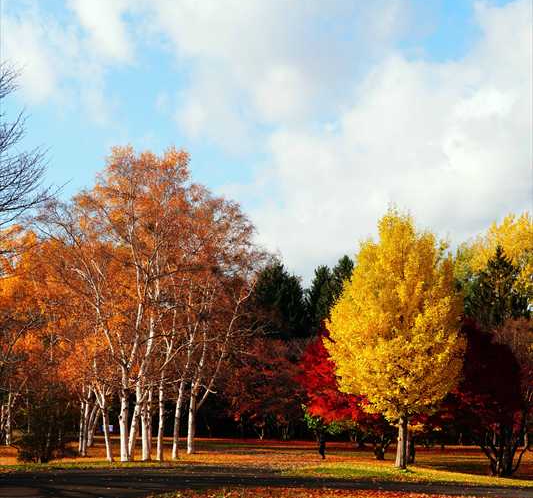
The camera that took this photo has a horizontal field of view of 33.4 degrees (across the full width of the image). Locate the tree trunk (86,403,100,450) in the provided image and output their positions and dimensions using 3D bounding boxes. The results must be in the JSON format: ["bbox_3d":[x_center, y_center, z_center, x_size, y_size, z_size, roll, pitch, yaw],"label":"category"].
[{"bbox_3d":[-9.734,9.976,50.259,0.750,2.663,0.500,0,-11,0],"label":"tree trunk"}]

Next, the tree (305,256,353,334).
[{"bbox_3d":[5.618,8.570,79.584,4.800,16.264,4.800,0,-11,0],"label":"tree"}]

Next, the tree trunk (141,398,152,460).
[{"bbox_3d":[-4.997,7.559,37.256,0.420,2.630,0.400,0,-11,0],"label":"tree trunk"}]

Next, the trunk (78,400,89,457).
[{"bbox_3d":[-8.496,8.302,41.255,0.464,2.594,0.400,0,-11,0],"label":"trunk"}]

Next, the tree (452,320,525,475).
[{"bbox_3d":[8.418,5.728,34.584,3.200,5.991,3.200,0,-11,0],"label":"tree"}]

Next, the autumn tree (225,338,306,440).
[{"bbox_3d":[-0.127,8.822,56.627,5.098,6.365,5.200,0,-11,0],"label":"autumn tree"}]

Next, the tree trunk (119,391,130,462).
[{"bbox_3d":[-5.913,7.436,37.281,0.440,2.880,0.400,0,-11,0],"label":"tree trunk"}]

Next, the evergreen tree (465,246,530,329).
[{"bbox_3d":[16.434,6.484,63.354,4.777,13.746,4.900,0,-11,0],"label":"evergreen tree"}]

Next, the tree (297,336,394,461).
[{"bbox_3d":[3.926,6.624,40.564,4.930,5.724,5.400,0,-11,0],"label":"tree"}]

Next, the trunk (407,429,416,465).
[{"bbox_3d":[6.201,8.518,38.147,0.400,1.509,0.380,0,-11,0],"label":"trunk"}]

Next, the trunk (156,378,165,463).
[{"bbox_3d":[-4.414,7.148,37.338,0.340,3.466,0.340,0,-11,0],"label":"trunk"}]

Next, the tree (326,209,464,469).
[{"bbox_3d":[4.782,3.200,32.938,5.115,9.523,5.000,0,-11,0],"label":"tree"}]

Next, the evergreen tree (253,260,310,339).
[{"bbox_3d":[1.182,8.503,76.471,5.000,15.103,5.000,0,-11,0],"label":"evergreen tree"}]

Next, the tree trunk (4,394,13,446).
[{"bbox_3d":[-15.766,10.441,54.301,0.489,3.061,0.420,0,-11,0],"label":"tree trunk"}]

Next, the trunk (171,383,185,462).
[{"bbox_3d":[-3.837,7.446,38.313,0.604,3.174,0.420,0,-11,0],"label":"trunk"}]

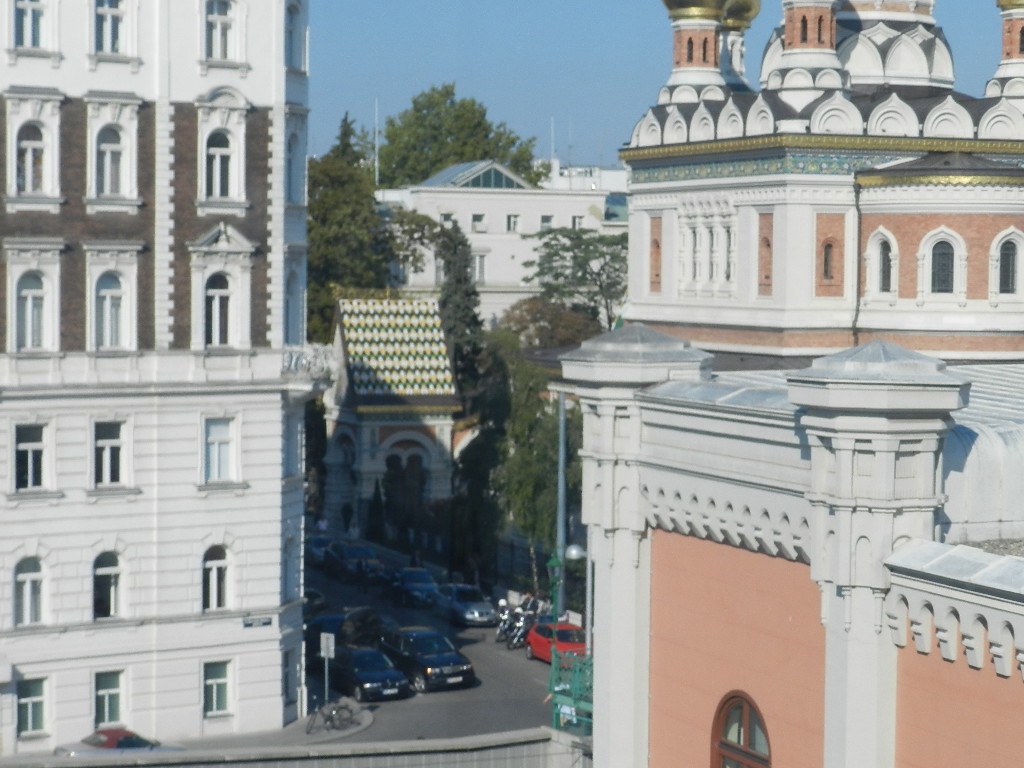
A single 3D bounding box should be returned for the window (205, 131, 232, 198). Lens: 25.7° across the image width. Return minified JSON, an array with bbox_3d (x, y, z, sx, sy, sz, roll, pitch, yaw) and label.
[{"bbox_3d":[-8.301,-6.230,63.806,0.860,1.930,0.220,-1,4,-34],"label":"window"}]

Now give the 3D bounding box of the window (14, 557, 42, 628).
[{"bbox_3d":[-12.285,5.267,57.065,0.800,1.770,0.200,-2,4,-34],"label":"window"}]

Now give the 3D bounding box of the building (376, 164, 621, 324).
[{"bbox_3d":[-2.180,-9.182,194.371,19.000,20.000,15.000,-1,3,-22],"label":"building"}]

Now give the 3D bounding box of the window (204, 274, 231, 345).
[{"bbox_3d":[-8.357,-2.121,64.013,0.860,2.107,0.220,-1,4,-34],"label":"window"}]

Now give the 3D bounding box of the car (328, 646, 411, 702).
[{"bbox_3d":[-4.917,9.294,73.924,1.740,1.430,4.300,-1,3,-24],"label":"car"}]

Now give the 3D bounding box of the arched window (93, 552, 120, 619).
[{"bbox_3d":[-10.517,5.220,58.238,0.800,1.770,0.200,-2,4,-34],"label":"arched window"}]

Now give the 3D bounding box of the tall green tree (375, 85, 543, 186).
[{"bbox_3d":[-4.412,-10.964,186.733,13.500,28.000,13.500,1,3,0],"label":"tall green tree"}]

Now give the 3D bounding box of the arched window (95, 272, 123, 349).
[{"bbox_3d":[-11.466,-2.088,63.887,0.920,2.159,0.220,-1,4,-34],"label":"arched window"}]

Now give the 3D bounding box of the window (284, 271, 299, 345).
[{"bbox_3d":[-6.438,-2.244,65.945,0.220,2.171,0.860,2,3,18],"label":"window"}]

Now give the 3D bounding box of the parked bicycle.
[{"bbox_3d":[-4.896,8.867,60.686,1.680,1.010,0.520,-1,4,-27],"label":"parked bicycle"}]

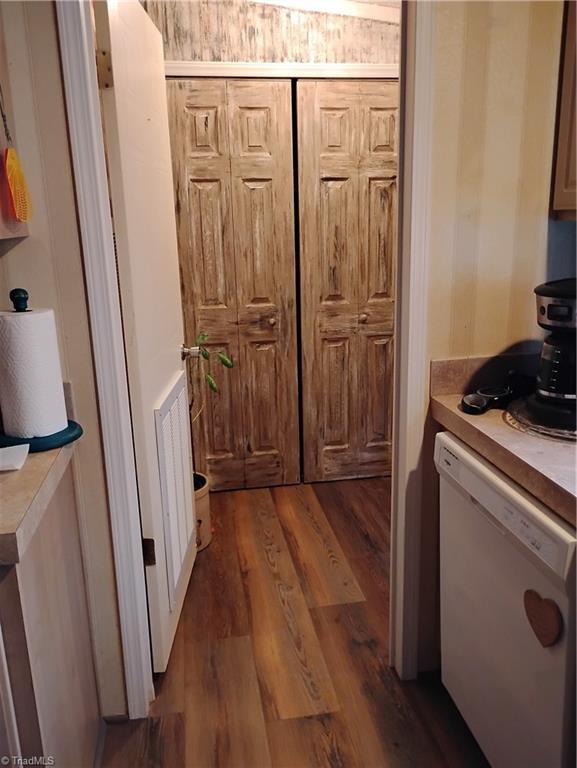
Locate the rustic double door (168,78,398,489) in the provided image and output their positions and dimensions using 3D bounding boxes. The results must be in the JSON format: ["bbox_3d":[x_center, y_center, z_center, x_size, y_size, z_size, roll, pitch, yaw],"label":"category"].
[{"bbox_3d":[0.049,-0.441,3.156,1.210,2.015,0.050,-3,14,-8],"label":"rustic double door"}]

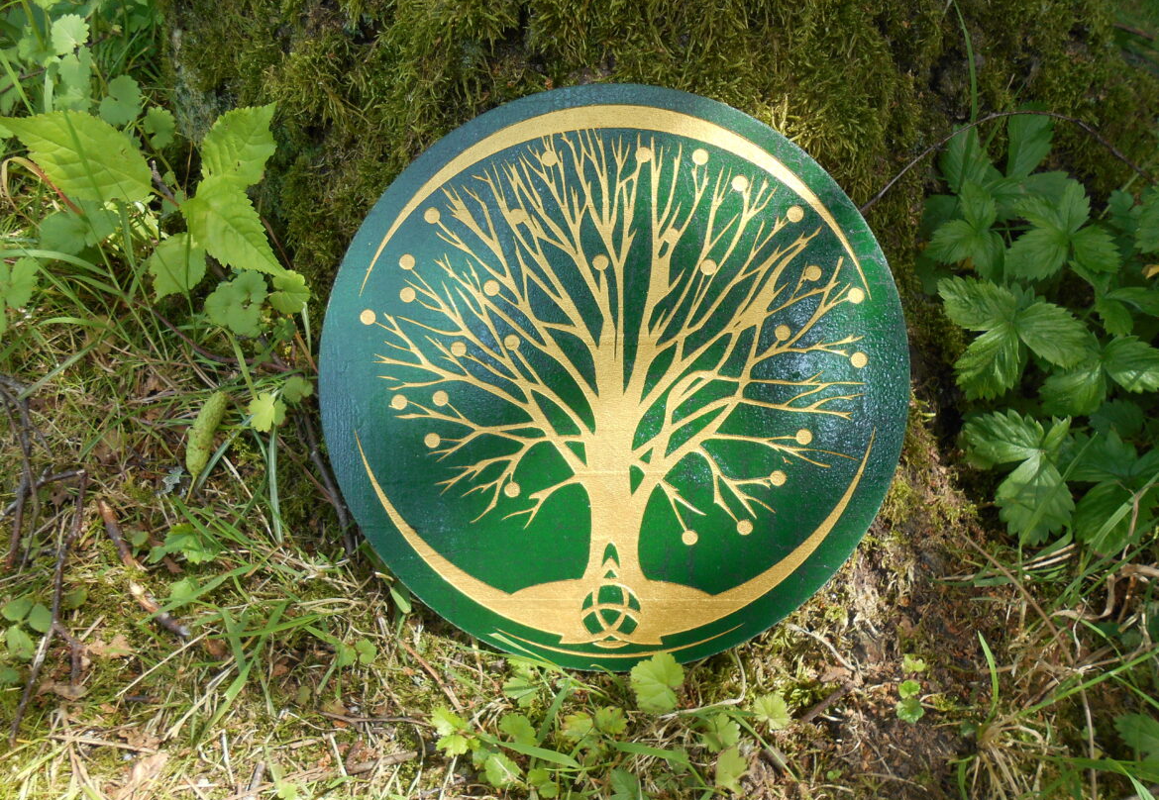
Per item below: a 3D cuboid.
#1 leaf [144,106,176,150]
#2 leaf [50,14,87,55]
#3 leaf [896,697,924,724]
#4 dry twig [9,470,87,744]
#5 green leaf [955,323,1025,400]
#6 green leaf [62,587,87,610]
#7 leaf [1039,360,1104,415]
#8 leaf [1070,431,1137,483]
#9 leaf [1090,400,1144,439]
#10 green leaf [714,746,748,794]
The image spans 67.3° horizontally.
[{"bbox_3d":[-0.352,-0.228,0.730,0.025,0.009,0.042,1,75,-17],"label":"leaf"},{"bbox_3d":[-0.388,-0.279,0.660,0.032,0.006,0.031,-39,80,-20],"label":"leaf"},{"bbox_3d":[0.161,0.152,0.425,0.013,0.003,0.013,-1,54,12],"label":"leaf"},{"bbox_3d":[-0.260,0.096,0.444,0.032,0.018,0.172,-8,44,-9],"label":"dry twig"},{"bbox_3d":[0.244,-0.023,0.515,0.031,0.013,0.057,31,75,20],"label":"green leaf"},{"bbox_3d":[-0.286,0.113,0.495,0.016,0.003,0.014,33,49,24],"label":"green leaf"},{"bbox_3d":[0.272,-0.006,0.480,0.036,0.009,0.031,-31,56,-16],"label":"leaf"},{"bbox_3d":[0.337,0.037,0.560,0.037,0.010,0.040,13,57,20],"label":"leaf"},{"bbox_3d":[0.360,0.013,0.585,0.030,0.008,0.033,13,57,20],"label":"leaf"},{"bbox_3d":[0.072,0.176,0.415,0.015,0.005,0.020,3,53,2],"label":"green leaf"}]

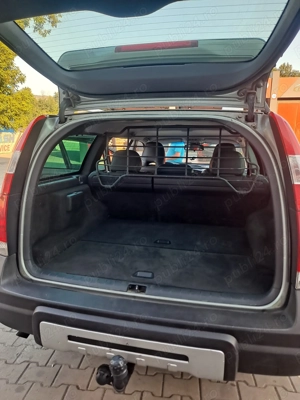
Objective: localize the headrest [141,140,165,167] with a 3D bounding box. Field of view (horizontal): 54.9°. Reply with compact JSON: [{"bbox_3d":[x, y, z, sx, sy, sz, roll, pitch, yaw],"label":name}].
[{"bbox_3d":[0.038,-0.504,3.130,0.240,0.260,0.120,3,19,12],"label":"headrest"}]

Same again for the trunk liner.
[{"bbox_3d":[0.092,0.319,1.909,1.130,0.050,1.061,3,11,12],"label":"trunk liner"}]

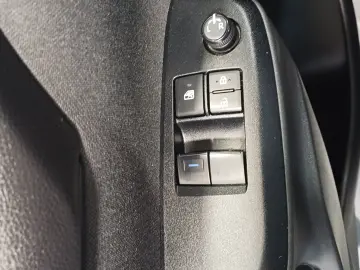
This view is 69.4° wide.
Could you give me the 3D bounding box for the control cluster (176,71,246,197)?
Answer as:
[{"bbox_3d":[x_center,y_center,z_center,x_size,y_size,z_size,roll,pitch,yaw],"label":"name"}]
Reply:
[{"bbox_3d":[0.021,-0.002,0.187,0.048,0.018,0.084,-3,83,14],"label":"control cluster"}]

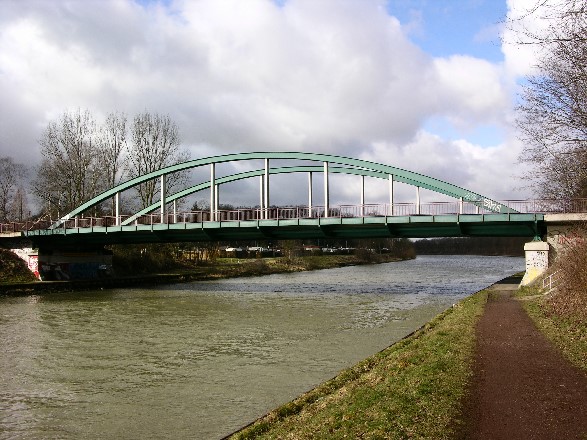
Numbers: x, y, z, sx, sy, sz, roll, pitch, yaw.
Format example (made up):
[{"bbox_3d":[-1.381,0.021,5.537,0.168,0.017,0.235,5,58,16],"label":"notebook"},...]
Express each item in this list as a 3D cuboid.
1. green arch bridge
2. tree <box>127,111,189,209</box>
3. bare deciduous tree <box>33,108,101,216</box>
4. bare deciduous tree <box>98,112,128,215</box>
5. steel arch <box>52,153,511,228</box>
[{"bbox_3d":[-3.040,-1.620,62.320,56.400,8.420,14.100,-2,-4,25],"label":"green arch bridge"},{"bbox_3d":[-22.600,-6.100,98.520,10.240,24.470,9.730,0,-3,-13],"label":"tree"},{"bbox_3d":[-37.740,-6.210,98.540,11.230,24.920,10.670,1,-4,-21],"label":"bare deciduous tree"},{"bbox_3d":[-29.920,-5.900,98.520,6.190,24.190,5.880,1,-3,-17],"label":"bare deciduous tree"},{"bbox_3d":[-4.940,-2.640,57.520,49.710,6.920,0.700,-2,-4,25],"label":"steel arch"}]

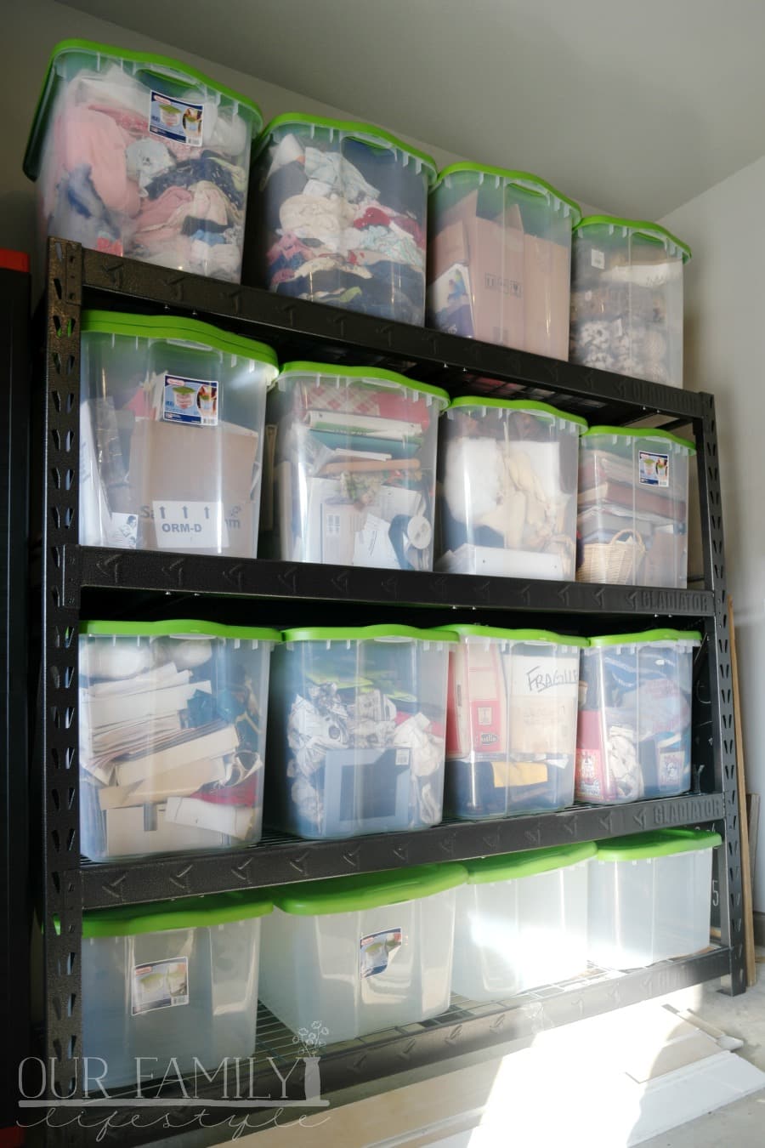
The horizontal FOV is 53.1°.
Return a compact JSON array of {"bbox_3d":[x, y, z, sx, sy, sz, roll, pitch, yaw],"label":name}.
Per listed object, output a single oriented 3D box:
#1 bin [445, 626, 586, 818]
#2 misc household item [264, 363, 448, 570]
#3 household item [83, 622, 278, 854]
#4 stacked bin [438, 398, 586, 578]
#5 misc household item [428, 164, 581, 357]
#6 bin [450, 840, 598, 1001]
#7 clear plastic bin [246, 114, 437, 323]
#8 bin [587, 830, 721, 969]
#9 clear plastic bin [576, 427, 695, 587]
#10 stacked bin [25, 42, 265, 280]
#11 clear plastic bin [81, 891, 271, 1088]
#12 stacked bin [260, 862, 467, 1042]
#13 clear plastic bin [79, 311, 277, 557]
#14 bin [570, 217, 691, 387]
[{"bbox_3d":[0.283,0.412,2.246,0.465,0.490,0.585,3,-7,-28],"label":"bin"},{"bbox_3d":[-0.183,-0.223,2.096,0.465,0.460,0.570,4,-7,-29],"label":"misc household item"},{"bbox_3d":[-0.579,0.367,1.847,0.465,0.480,0.570,4,-7,-29],"label":"household item"},{"bbox_3d":[0.229,-0.198,2.310,0.465,0.460,0.570,4,-7,-29],"label":"stacked bin"},{"bbox_3d":[0.284,-0.826,2.367,0.465,0.490,0.585,3,-7,-28],"label":"misc household item"},{"bbox_3d":[0.284,0.929,2.193,0.465,0.345,0.585,3,-7,-28],"label":"bin"},{"bbox_3d":[-0.168,-0.848,2.142,0.465,0.490,0.585,3,-7,-28],"label":"clear plastic bin"},{"bbox_3d":[0.642,0.938,2.367,0.470,0.345,0.570,4,-7,-29],"label":"bin"},{"bbox_3d":[0.639,-0.174,2.518,0.460,0.460,0.570,4,-7,-29],"label":"clear plastic bin"},{"bbox_3d":[-0.629,-0.863,1.911,0.460,0.455,0.570,4,-7,-31],"label":"stacked bin"},{"bbox_3d":[-0.543,0.885,1.754,0.465,0.345,0.585,3,-7,-28],"label":"clear plastic bin"},{"bbox_3d":[-0.152,0.891,1.953,0.470,0.345,0.570,4,-7,-31],"label":"stacked bin"},{"bbox_3d":[-0.555,-0.260,1.863,0.465,0.515,0.585,3,-7,-28],"label":"clear plastic bin"},{"bbox_3d":[0.637,-0.789,2.571,0.465,0.460,0.570,4,-7,-29],"label":"bin"}]

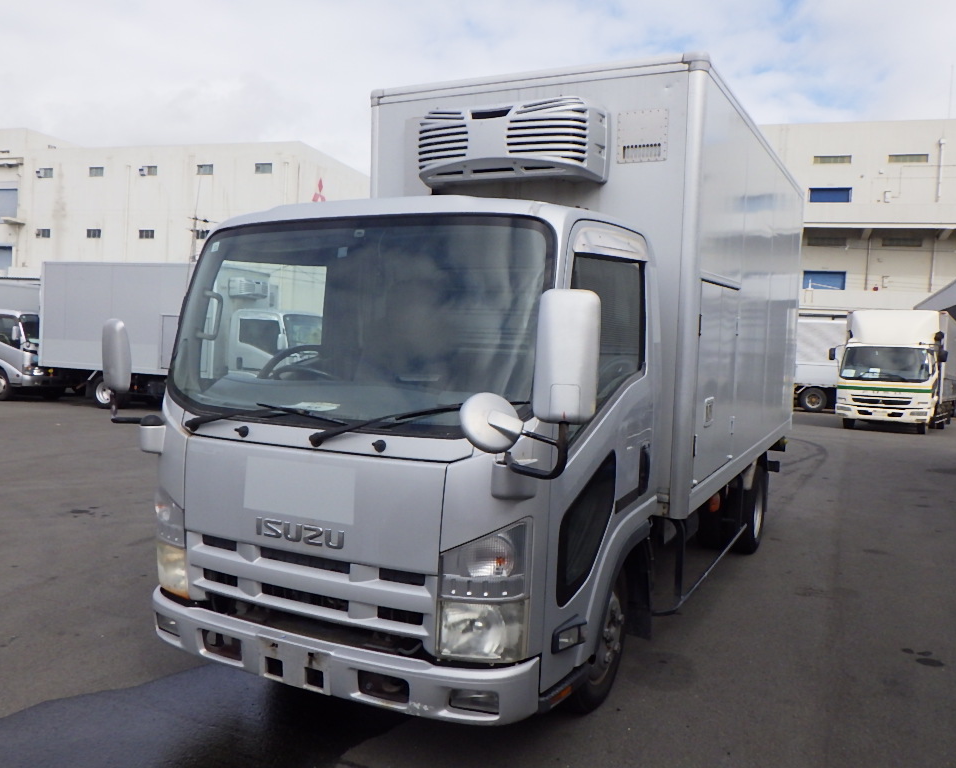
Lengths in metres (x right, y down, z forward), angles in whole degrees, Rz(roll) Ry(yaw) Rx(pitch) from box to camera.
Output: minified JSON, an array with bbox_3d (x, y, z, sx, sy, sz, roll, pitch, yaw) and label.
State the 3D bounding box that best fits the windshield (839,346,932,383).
[{"bbox_3d":[10.754,-0.506,21.801,2.120,0.880,0.300,4,-6,33],"label":"windshield"}]

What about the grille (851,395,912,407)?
[{"bbox_3d":[10.439,0.426,21.442,1.460,0.240,0.120,4,2,33],"label":"grille"}]

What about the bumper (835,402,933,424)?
[{"bbox_3d":[10.593,0.764,21.593,2.200,0.370,0.400,4,2,33],"label":"bumper"}]

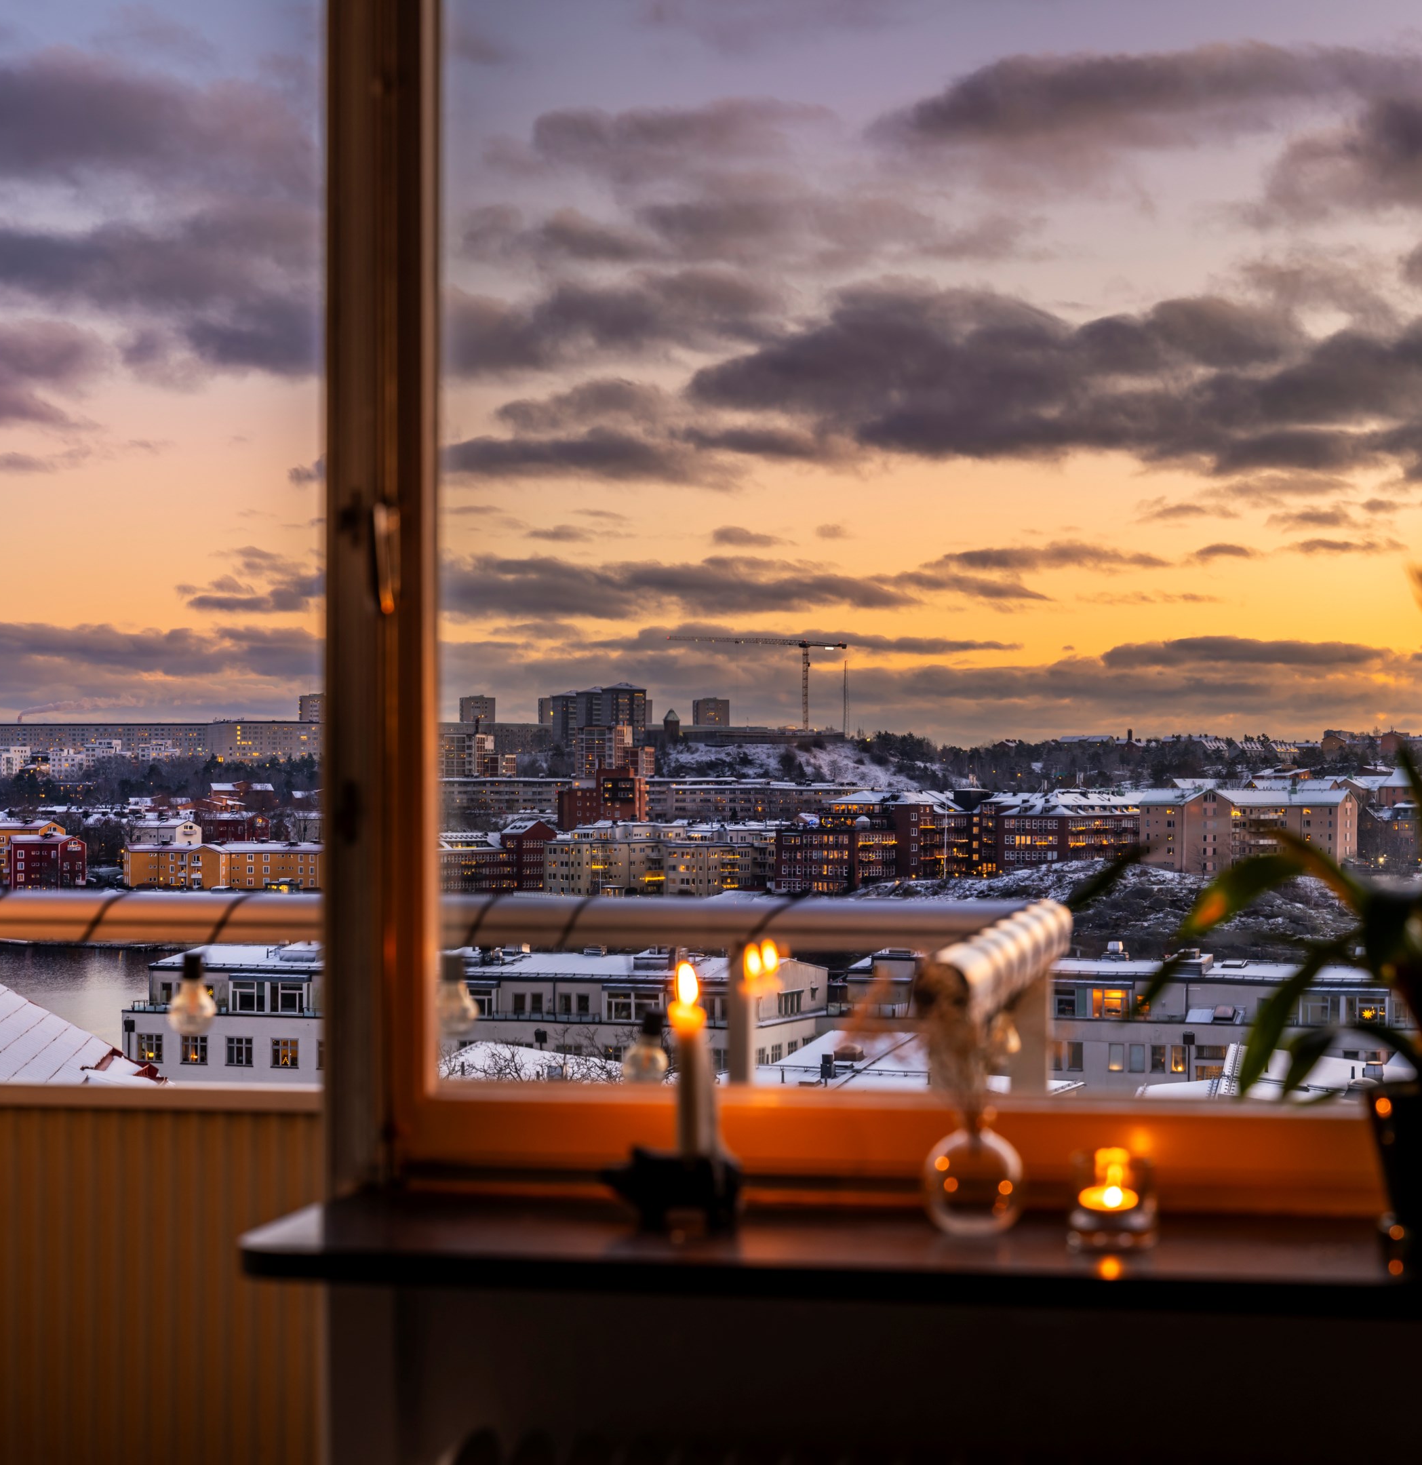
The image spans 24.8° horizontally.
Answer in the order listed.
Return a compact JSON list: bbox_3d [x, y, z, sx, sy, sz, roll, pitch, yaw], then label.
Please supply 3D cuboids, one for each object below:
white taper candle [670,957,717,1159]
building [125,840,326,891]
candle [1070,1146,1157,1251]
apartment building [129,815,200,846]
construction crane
[{"bbox_3d":[-0.014,0.241,2.380,0.023,0.143,0.023,-2,0,10],"label":"white taper candle"},{"bbox_3d":[-112.804,30.771,748.000,46.000,12.000,12.500,0,0,8],"label":"building"},{"bbox_3d":[0.287,0.333,2.310,0.058,0.073,0.058,0,0,10],"label":"candle"},{"bbox_3d":[-139.092,26.713,825.000,16.000,11.000,10.000,0,0,22],"label":"apartment building"},{"bbox_3d":[19.943,-19.936,1391.000,86.000,46.000,3.000,0,0,-23],"label":"construction crane"}]

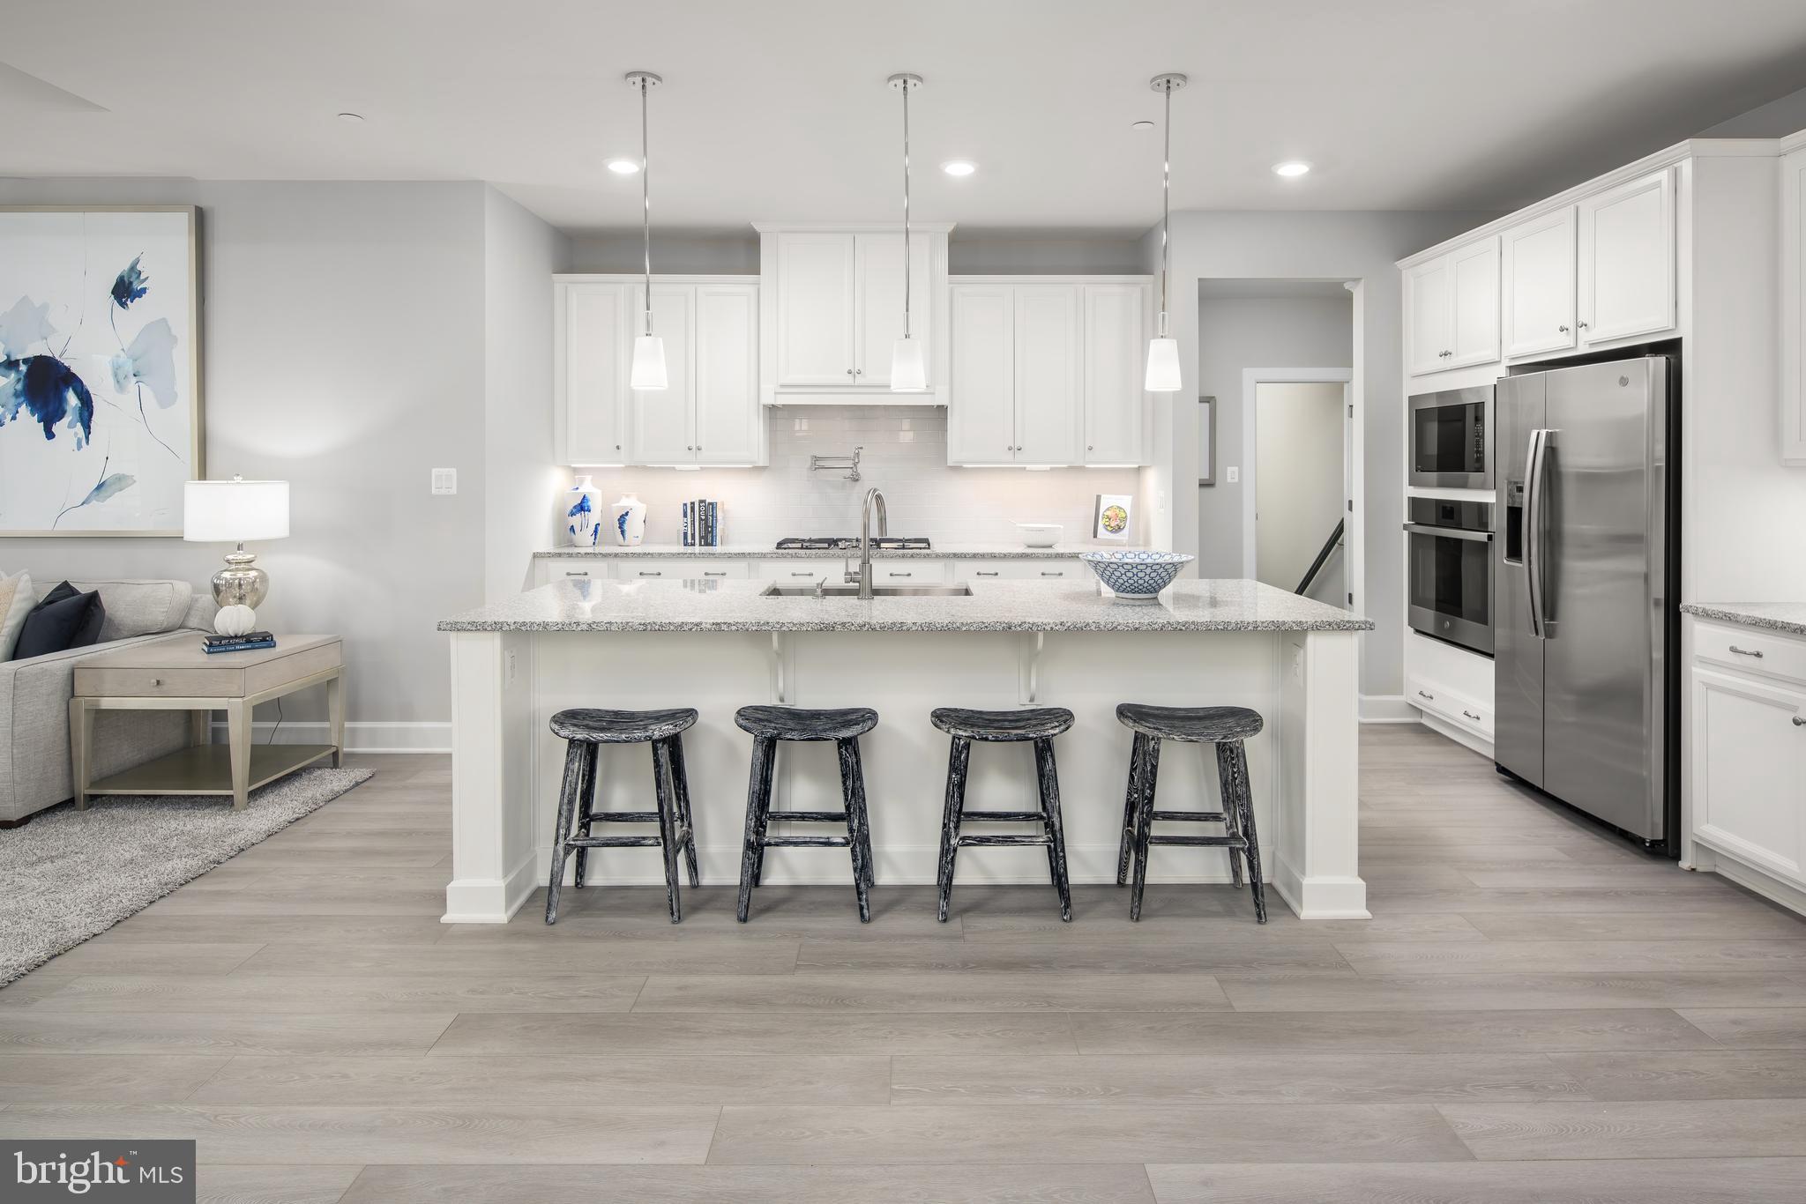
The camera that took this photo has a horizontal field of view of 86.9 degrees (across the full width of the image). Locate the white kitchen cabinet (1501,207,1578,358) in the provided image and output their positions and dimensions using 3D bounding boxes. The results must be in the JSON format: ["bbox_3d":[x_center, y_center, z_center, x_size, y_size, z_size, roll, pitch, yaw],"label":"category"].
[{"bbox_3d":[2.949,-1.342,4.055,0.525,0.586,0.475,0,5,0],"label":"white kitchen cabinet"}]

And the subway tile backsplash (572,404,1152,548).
[{"bbox_3d":[-0.281,-0.763,5.737,3.454,0.838,0.030,0,5,0],"label":"subway tile backsplash"}]

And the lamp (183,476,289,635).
[{"bbox_3d":[-2.954,-0.178,4.191,0.389,0.765,0.389,0,5,0],"label":"lamp"}]

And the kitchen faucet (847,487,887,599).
[{"bbox_3d":[-0.126,-0.226,3.515,0.121,0.404,0.242,1,5,14],"label":"kitchen faucet"}]

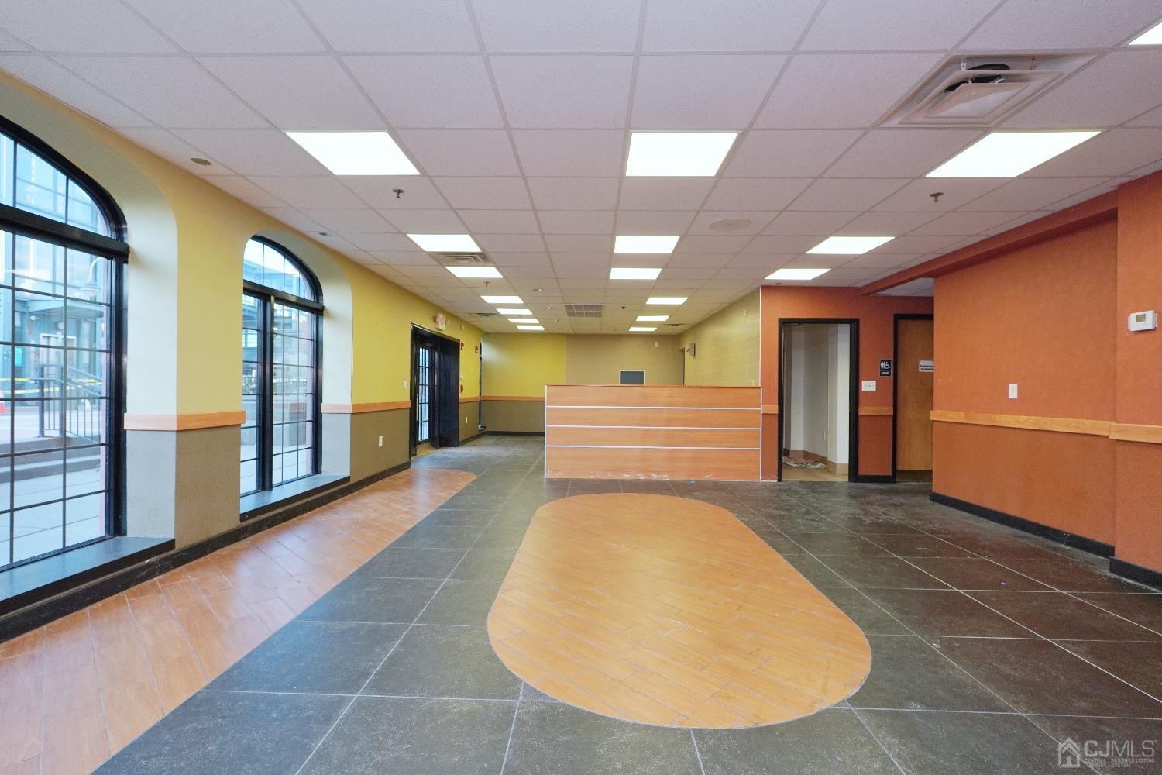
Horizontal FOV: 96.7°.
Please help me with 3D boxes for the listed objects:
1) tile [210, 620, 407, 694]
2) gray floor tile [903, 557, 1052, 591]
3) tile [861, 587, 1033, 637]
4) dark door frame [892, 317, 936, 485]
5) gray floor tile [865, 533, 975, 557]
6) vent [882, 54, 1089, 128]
[{"bbox_3d":[-1.094,1.126,2.174,0.578,0.012,0.578,1,0,1],"label":"tile"},{"bbox_3d":[2.471,1.179,3.257,0.588,0.012,0.578,1,0,1],"label":"gray floor tile"},{"bbox_3d":[1.924,1.198,2.760,0.609,0.012,0.595,1,0,1],"label":"tile"},{"bbox_3d":[4.524,0.149,6.687,1.030,2.174,0.130,1,0,1],"label":"dark door frame"},{"bbox_3d":[2.484,1.182,3.837,0.588,0.012,0.578,1,0,1],"label":"gray floor tile"},{"bbox_3d":[1.767,-1.328,2.314,0.595,0.070,0.595,1,0,2],"label":"vent"}]

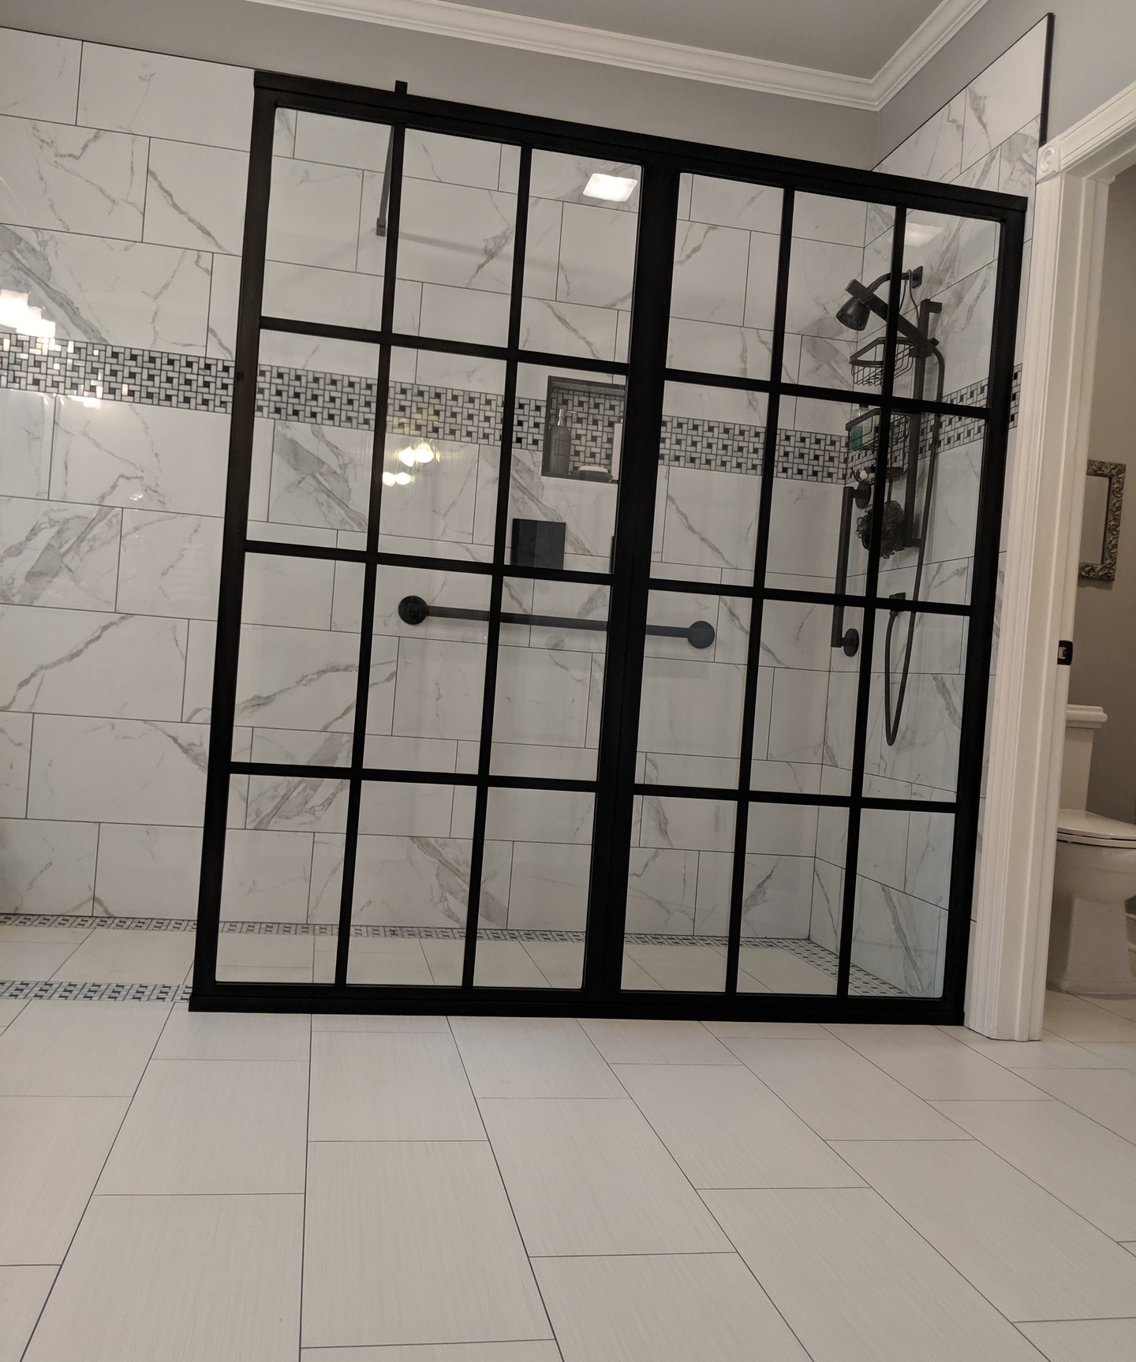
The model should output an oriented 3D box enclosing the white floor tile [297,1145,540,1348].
[{"bbox_3d":[-0.224,0.792,1.707,0.303,0.010,0.596,4,0,-12],"label":"white floor tile"}]

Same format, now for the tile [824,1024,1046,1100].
[{"bbox_3d":[0.812,0.866,2.736,0.303,0.010,0.596,4,0,-12],"label":"tile"}]

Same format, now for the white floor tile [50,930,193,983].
[{"bbox_3d":[-1.130,0.716,3.071,0.303,0.010,0.550,4,0,-12],"label":"white floor tile"}]

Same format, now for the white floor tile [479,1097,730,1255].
[{"bbox_3d":[0.035,0.810,1.964,0.303,0.010,0.596,4,0,-12],"label":"white floor tile"}]

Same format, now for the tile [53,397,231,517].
[{"bbox_3d":[-1.183,-0.647,3.464,0.610,0.303,0.010,4,0,-12],"label":"tile"}]

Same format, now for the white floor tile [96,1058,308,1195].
[{"bbox_3d":[-0.606,0.761,2.045,0.303,0.010,0.596,4,0,-12],"label":"white floor tile"}]

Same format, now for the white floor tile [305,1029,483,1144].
[{"bbox_3d":[-0.345,0.780,2.293,0.303,0.010,0.596,4,0,-12],"label":"white floor tile"}]

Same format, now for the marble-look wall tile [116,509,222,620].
[{"bbox_3d":[-1.006,-0.326,3.508,0.610,0.304,0.010,4,0,-12],"label":"marble-look wall tile"}]

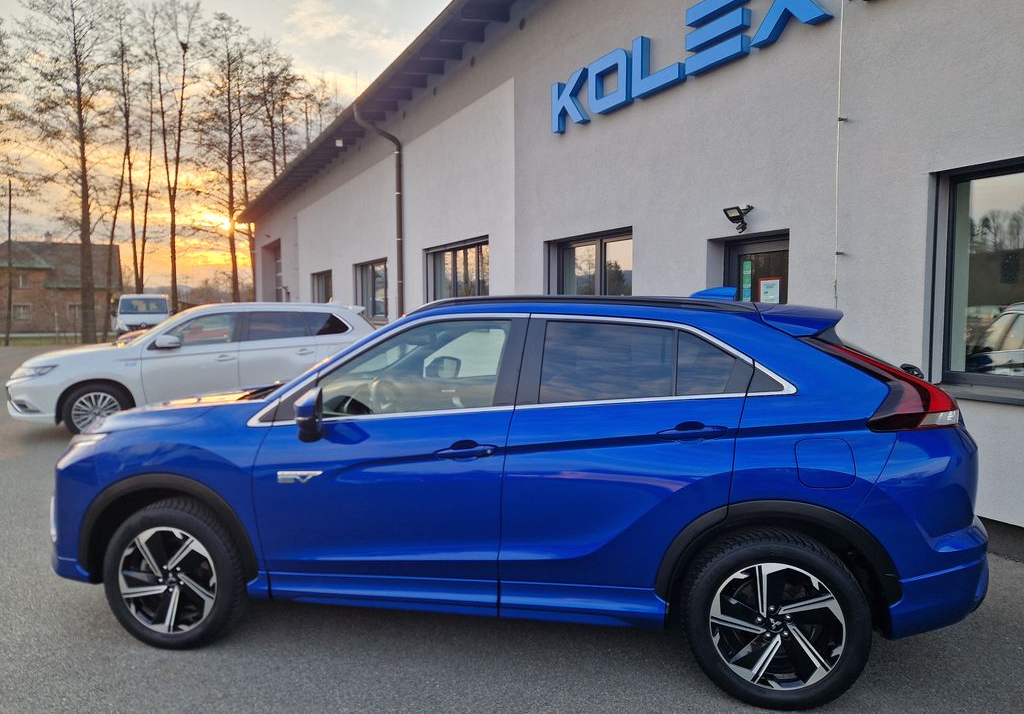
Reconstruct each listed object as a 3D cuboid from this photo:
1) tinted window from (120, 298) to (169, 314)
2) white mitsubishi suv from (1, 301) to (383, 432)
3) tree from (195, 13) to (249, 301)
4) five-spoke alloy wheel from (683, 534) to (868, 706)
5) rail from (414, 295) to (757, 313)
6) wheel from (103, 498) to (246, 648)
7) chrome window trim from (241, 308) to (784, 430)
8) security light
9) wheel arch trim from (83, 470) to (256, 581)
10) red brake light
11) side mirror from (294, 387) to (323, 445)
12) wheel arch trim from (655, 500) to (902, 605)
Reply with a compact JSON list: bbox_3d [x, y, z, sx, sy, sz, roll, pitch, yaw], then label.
[{"bbox_3d":[-13.673,-1.878,25.300,1.620,0.600,0.350,-2,4,-28],"label":"tinted window"},{"bbox_3d":[-4.375,0.107,9.841,4.690,1.700,1.820,-2,4,-28],"label":"white mitsubishi suv"},{"bbox_3d":[-19.968,-12.129,46.366,3.500,21.940,3.500,-2,4,-23],"label":"tree"},{"bbox_3d":[1.051,1.046,2.744,0.690,0.690,0.230,0,4,11],"label":"five-spoke alloy wheel"},{"bbox_3d":[0.283,-0.237,3.037,1.560,0.080,0.085,1,3,10],"label":"rail"},{"bbox_3d":[-1.574,1.027,3.242,0.690,0.690,0.230,0,4,10],"label":"wheel"},{"bbox_3d":[-0.033,0.060,2.965,2.360,0.520,0.240,1,3,10],"label":"chrome window trim"},{"bbox_3d":[2.015,-1.226,5.963,0.270,0.240,0.180,-2,4,-29],"label":"security light"},{"bbox_3d":[-1.586,0.801,3.160,0.950,0.550,0.140,0,4,11],"label":"wheel arch trim"},{"bbox_3d":[1.488,0.122,2.653,0.500,0.350,0.280,0,4,11],"label":"red brake light"},{"bbox_3d":[-0.849,0.247,2.871,0.150,0.220,0.220,0,3,2],"label":"side mirror"},{"bbox_3d":[1.030,0.767,2.664,0.920,0.430,0.090,1,3,10],"label":"wheel arch trim"}]

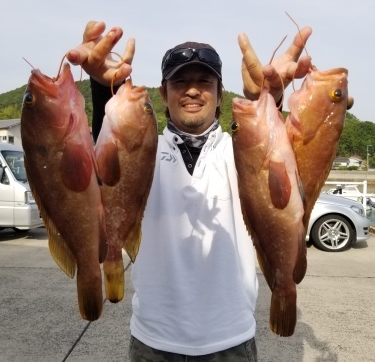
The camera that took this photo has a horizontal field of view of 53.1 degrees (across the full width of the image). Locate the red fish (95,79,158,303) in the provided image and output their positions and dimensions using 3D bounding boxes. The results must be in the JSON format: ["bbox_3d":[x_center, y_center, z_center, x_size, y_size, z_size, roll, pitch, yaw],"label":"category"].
[{"bbox_3d":[-0.109,0.021,0.680,0.120,0.400,0.075,5,0,-30],"label":"red fish"}]

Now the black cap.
[{"bbox_3d":[0.011,-0.335,1.060,0.180,0.135,0.260,0,1,-2],"label":"black cap"}]

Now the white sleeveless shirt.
[{"bbox_3d":[0.020,0.160,1.130,0.440,0.660,0.270,0,1,0],"label":"white sleeveless shirt"}]

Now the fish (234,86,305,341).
[{"bbox_3d":[0.143,0.055,0.660,0.125,0.420,0.080,-6,0,35],"label":"fish"}]

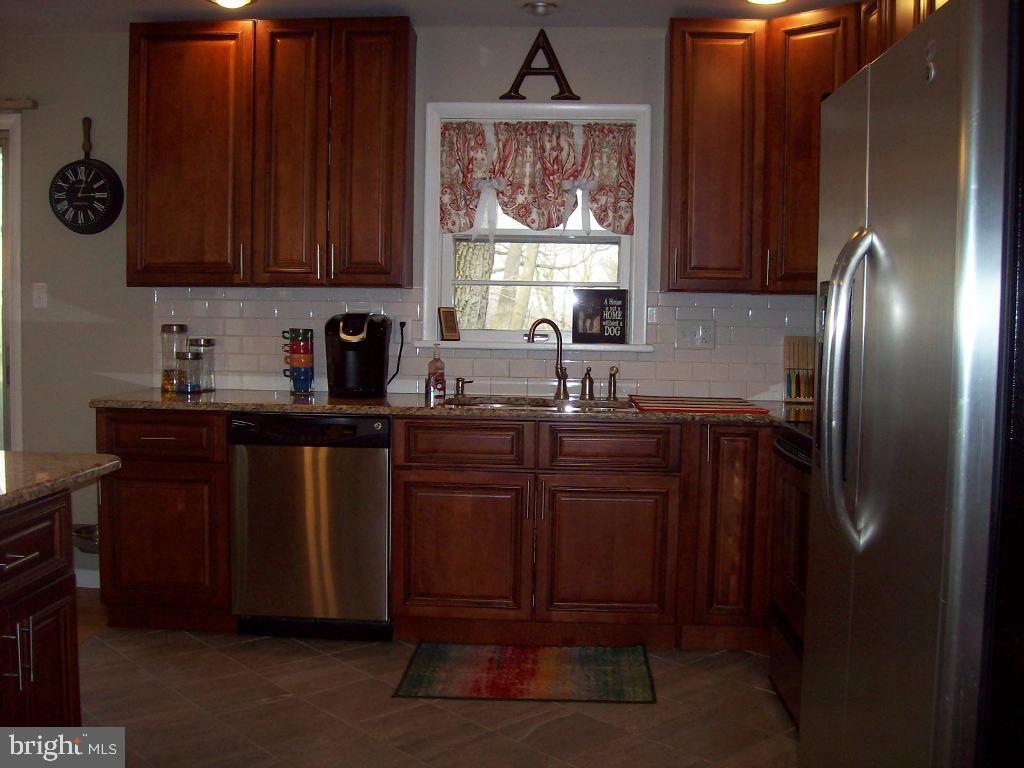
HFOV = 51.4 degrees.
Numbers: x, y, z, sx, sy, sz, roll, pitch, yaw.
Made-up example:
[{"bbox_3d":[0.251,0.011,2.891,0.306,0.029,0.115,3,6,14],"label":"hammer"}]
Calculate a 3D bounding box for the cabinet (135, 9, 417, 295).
[{"bbox_3d":[-0.975,-0.927,4.332,1.143,1.072,0.322,1,4,3],"label":"cabinet"}]

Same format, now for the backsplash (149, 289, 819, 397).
[{"bbox_3d":[-0.100,-0.174,4.495,2.940,0.447,0.015,1,4,3],"label":"backsplash"}]

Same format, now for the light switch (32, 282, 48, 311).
[{"bbox_3d":[-2.041,-0.379,4.610,0.071,0.116,0.012,1,4,3],"label":"light switch"}]

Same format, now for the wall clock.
[{"bbox_3d":[-1.841,-0.899,4.511,0.350,0.512,0.050,1,4,3],"label":"wall clock"}]

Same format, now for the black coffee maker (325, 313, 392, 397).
[{"bbox_3d":[-0.624,-0.122,4.369,0.260,0.332,0.310,1,4,3],"label":"black coffee maker"}]

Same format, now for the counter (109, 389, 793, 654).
[{"bbox_3d":[-0.105,0.523,4.221,2.970,0.914,0.655,1,4,3],"label":"counter"}]

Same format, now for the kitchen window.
[{"bbox_3d":[0.109,-0.668,4.485,0.970,1.040,0.100,1,4,3],"label":"kitchen window"}]

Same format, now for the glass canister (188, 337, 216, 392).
[{"bbox_3d":[-1.294,-0.081,4.448,0.108,0.222,0.108,1,4,3],"label":"glass canister"}]

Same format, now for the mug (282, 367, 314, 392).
[{"bbox_3d":[-0.895,-0.015,4.469,0.125,0.103,0.095,1,4,3],"label":"mug"}]

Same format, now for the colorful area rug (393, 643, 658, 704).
[{"bbox_3d":[0.060,1.006,3.733,0.865,0.010,0.605,1,4,3],"label":"colorful area rug"}]

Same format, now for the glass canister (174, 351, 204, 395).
[{"bbox_3d":[-1.324,-0.048,4.346,0.110,0.172,0.110,1,4,3],"label":"glass canister"}]

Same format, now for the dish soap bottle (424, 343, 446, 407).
[{"bbox_3d":[-0.290,-0.042,4.043,0.072,0.235,0.065,1,4,3],"label":"dish soap bottle"}]

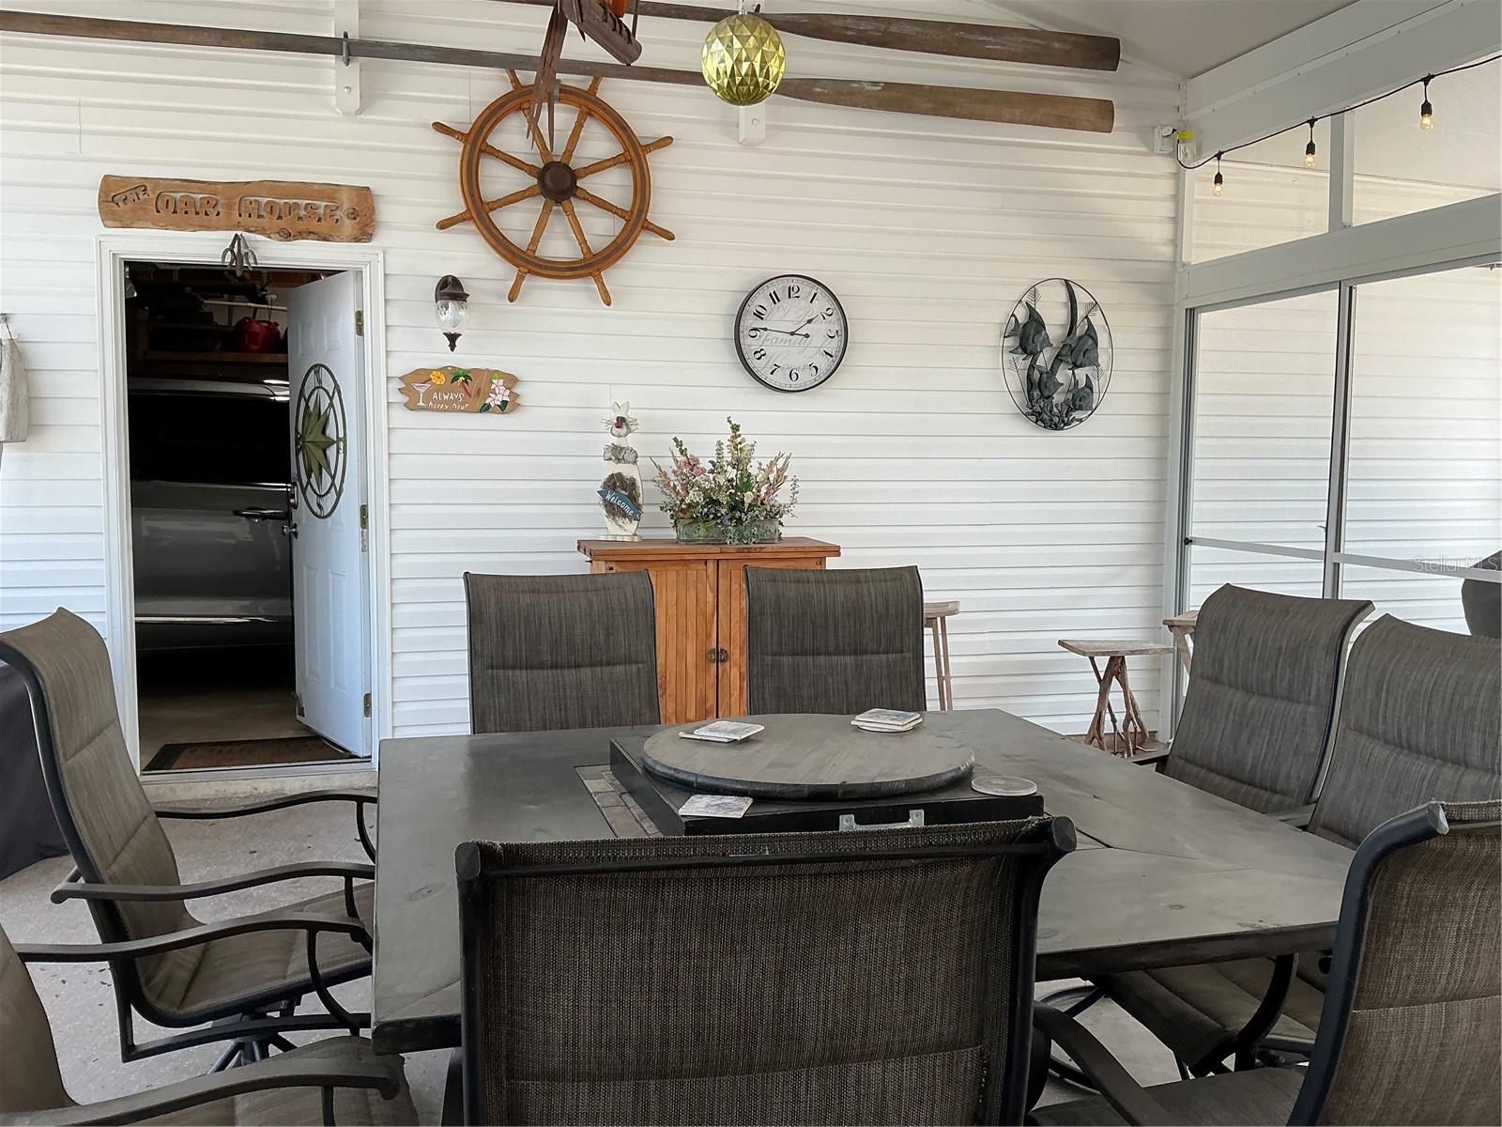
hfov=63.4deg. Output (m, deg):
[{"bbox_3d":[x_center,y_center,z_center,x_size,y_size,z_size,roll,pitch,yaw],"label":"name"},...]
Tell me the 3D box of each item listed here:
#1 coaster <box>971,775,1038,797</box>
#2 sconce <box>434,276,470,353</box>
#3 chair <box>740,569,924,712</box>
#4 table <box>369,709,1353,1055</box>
[{"bbox_3d":[0.447,0.392,2.142,0.112,0.008,0.112,0,5,0],"label":"coaster"},{"bbox_3d":[-1.195,-1.003,4.860,0.145,0.314,0.200,-1,5,-13],"label":"sconce"},{"bbox_3d":[0.311,0.568,3.310,0.620,1.060,0.730,-1,5,-10],"label":"chair"},{"bbox_3d":[0.104,0.813,2.264,1.530,0.745,1.460,-1,5,-15],"label":"table"}]

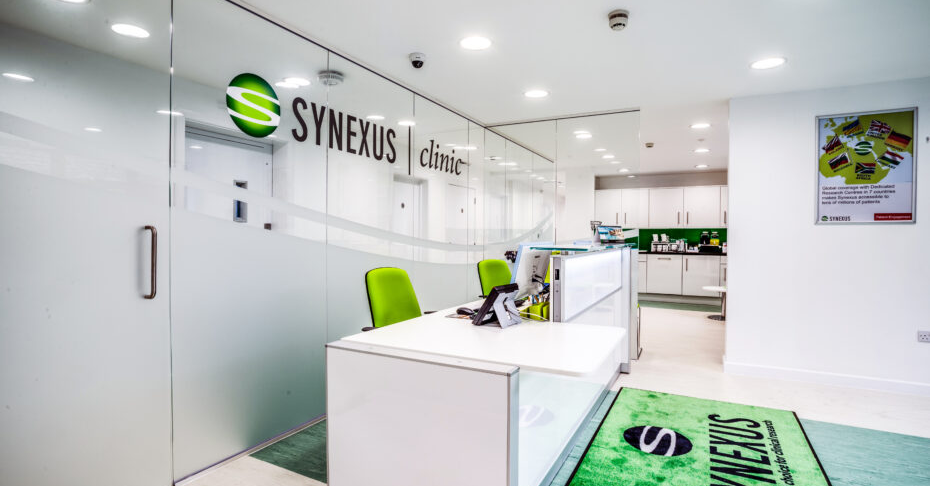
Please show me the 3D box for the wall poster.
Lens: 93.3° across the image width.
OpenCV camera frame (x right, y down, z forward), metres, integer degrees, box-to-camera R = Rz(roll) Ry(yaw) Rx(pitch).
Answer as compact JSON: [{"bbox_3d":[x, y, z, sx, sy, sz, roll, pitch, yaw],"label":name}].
[{"bbox_3d":[3.182,-0.596,3.491,0.625,0.885,0.020,1,1,24],"label":"wall poster"}]

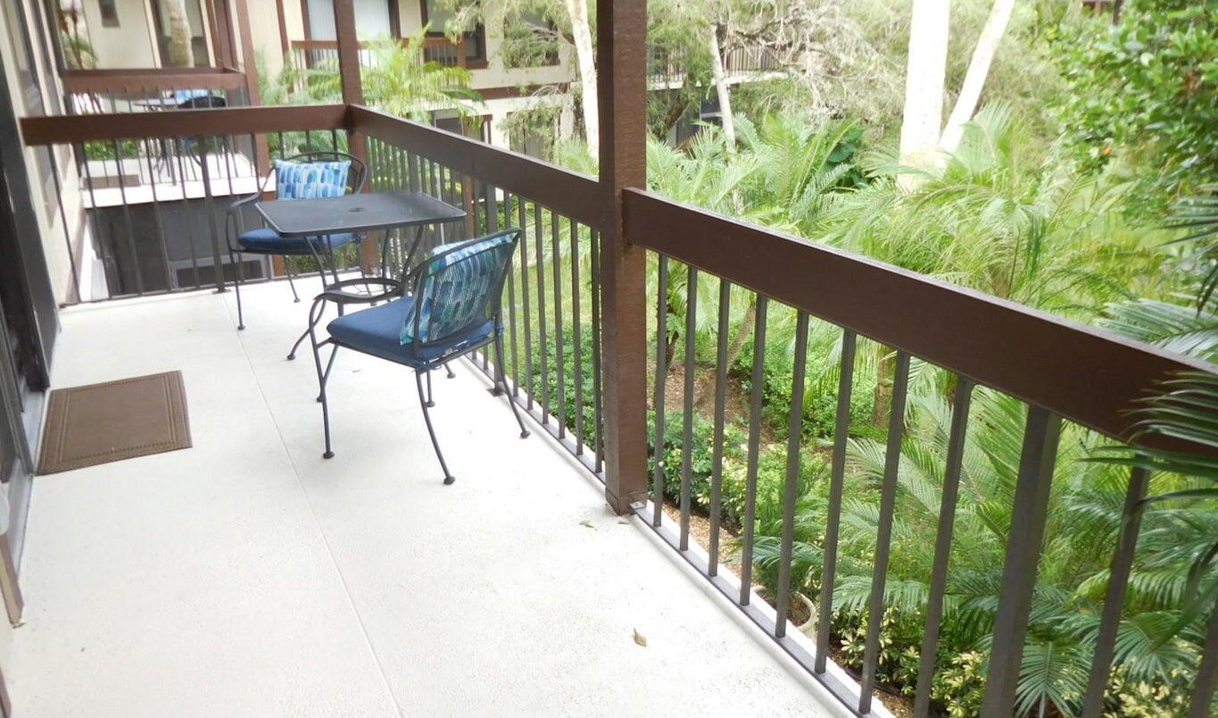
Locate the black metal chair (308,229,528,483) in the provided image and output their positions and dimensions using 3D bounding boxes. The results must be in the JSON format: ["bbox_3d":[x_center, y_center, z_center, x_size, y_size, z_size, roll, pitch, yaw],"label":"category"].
[{"bbox_3d":[-0.669,-0.073,3.175,0.582,0.819,0.589,11,23,29],"label":"black metal chair"}]

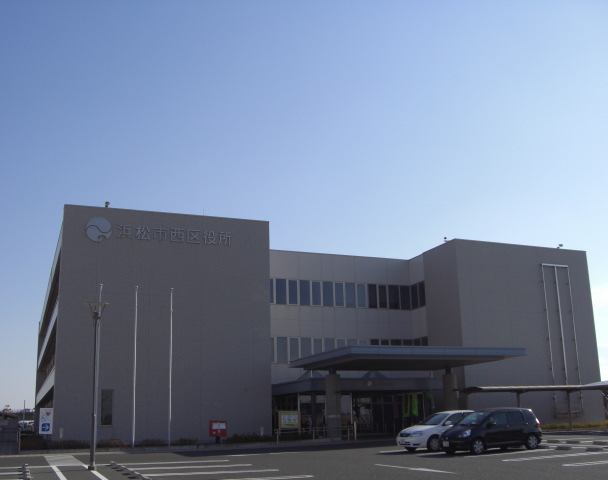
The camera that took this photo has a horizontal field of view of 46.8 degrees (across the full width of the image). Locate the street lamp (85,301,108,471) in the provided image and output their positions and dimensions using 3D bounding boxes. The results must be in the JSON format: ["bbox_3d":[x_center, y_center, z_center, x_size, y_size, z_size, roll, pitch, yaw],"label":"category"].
[{"bbox_3d":[-6.497,4.461,21.817,0.782,5.080,0.782,4,-15,-21],"label":"street lamp"}]

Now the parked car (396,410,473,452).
[{"bbox_3d":[5.683,7.423,27.474,4.300,1.480,1.700,5,-15,-25],"label":"parked car"}]

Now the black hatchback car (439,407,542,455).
[{"bbox_3d":[6.917,7.122,26.237,3.830,1.525,1.675,5,-16,-25],"label":"black hatchback car"}]

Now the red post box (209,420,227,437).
[{"bbox_3d":[-4.250,9.293,34.600,0.750,0.790,0.570,4,-15,-22],"label":"red post box"}]

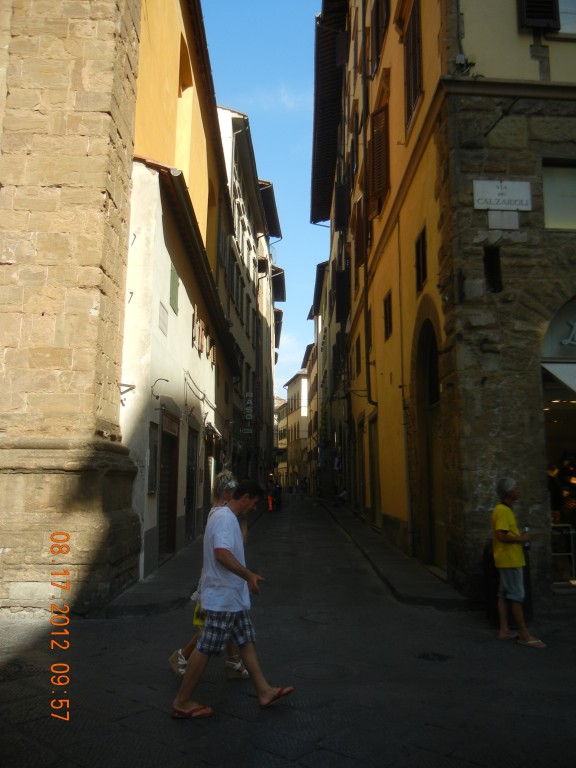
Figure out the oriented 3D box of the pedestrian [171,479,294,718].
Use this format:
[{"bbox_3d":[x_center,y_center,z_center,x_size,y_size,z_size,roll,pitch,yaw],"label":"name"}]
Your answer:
[{"bbox_3d":[-0.405,1.585,5.050,0.870,1.700,0.520,1,-9,-3],"label":"pedestrian"}]

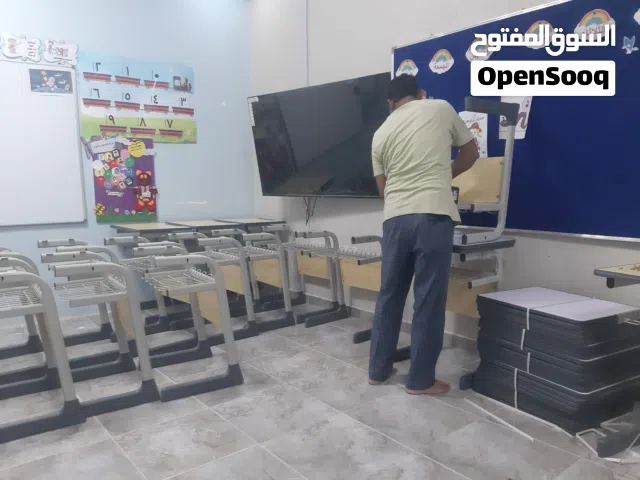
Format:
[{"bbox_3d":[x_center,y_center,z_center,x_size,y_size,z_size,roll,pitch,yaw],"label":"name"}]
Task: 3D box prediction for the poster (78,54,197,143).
[{"bbox_3d":[-1.562,-1.230,4.395,1.000,0.680,0.020,-5,8,-38],"label":"poster"}]

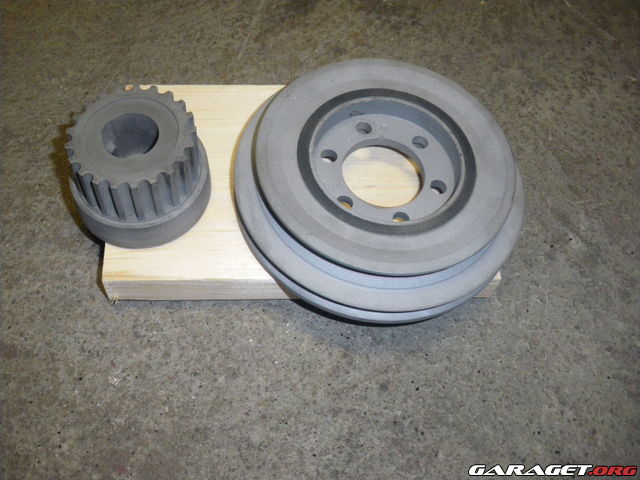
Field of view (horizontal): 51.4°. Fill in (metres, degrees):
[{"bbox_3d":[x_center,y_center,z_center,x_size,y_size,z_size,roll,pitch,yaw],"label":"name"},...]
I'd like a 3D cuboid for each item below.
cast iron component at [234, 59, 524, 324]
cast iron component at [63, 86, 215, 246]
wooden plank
[{"bbox_3d":[0.034,-0.035,0.369,0.165,0.036,0.165,0,62,-5],"label":"cast iron component"},{"bbox_3d":[-0.095,-0.039,0.349,0.071,0.053,0.071,0,62,-5],"label":"cast iron component"},{"bbox_3d":[-0.011,-0.031,0.398,0.214,0.026,0.133,0,62,-5],"label":"wooden plank"}]

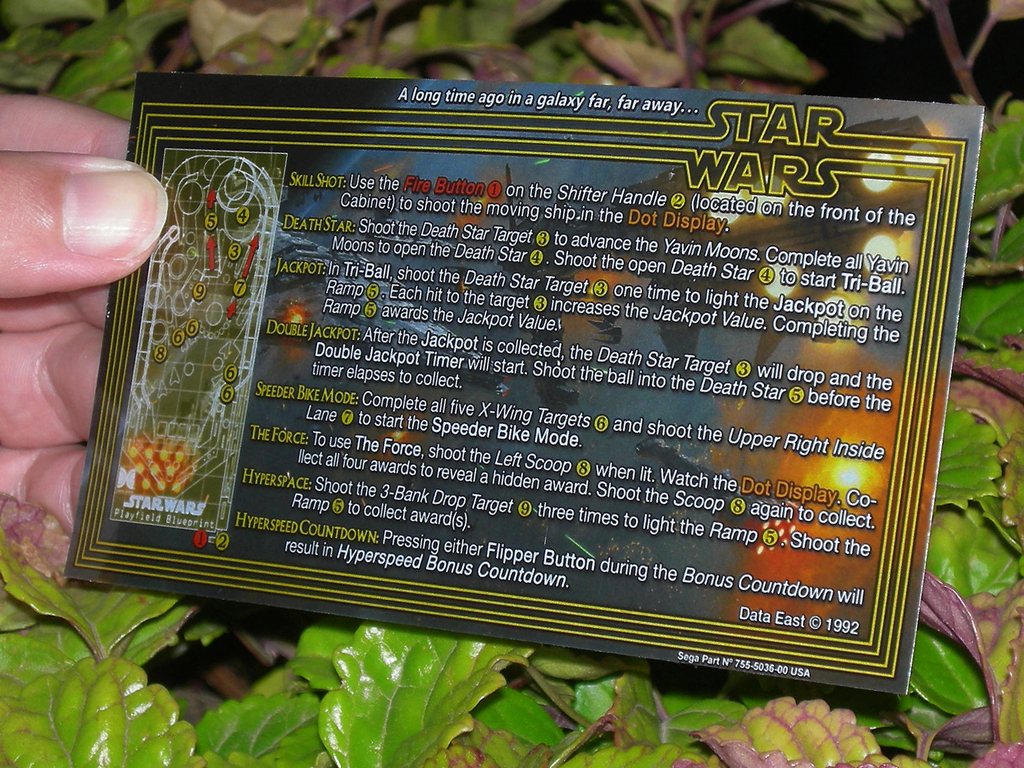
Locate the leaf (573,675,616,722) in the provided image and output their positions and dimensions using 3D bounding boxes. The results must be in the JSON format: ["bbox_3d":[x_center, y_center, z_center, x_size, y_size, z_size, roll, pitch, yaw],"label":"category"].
[{"bbox_3d":[0.014,0.053,0.478,0.009,0.004,0.011,12,67,1],"label":"leaf"}]

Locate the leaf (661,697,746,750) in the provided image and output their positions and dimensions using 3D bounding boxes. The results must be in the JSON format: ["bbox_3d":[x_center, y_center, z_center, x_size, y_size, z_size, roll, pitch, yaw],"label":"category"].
[{"bbox_3d":[0.031,0.055,0.464,0.017,0.004,0.013,-16,43,-18],"label":"leaf"}]

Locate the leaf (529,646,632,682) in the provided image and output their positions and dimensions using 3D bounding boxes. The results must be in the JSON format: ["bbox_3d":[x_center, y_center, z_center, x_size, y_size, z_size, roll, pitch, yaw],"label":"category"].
[{"bbox_3d":[0.012,0.048,0.500,0.019,0.006,0.012,-6,41,-7],"label":"leaf"}]

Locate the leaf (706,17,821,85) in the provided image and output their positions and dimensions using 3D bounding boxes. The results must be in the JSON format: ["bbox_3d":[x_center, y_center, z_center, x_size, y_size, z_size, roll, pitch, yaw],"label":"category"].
[{"bbox_3d":[0.050,-0.066,0.570,0.023,0.006,0.014,14,53,3],"label":"leaf"}]

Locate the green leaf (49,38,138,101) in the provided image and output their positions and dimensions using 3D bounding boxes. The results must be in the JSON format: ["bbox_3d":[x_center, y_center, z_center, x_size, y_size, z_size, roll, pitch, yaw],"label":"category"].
[{"bbox_3d":[-0.083,-0.062,0.570,0.021,0.005,0.012,-32,53,-19],"label":"green leaf"}]

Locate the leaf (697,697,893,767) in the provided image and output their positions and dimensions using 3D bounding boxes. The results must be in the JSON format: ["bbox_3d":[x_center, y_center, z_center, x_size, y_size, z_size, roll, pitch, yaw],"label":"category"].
[{"bbox_3d":[0.043,0.054,0.447,0.029,0.007,0.014,6,41,0],"label":"leaf"}]

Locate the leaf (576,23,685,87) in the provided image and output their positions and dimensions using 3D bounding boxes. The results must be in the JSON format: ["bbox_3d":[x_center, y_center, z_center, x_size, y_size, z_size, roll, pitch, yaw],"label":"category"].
[{"bbox_3d":[0.024,-0.065,0.570,0.024,0.006,0.011,24,60,8],"label":"leaf"}]

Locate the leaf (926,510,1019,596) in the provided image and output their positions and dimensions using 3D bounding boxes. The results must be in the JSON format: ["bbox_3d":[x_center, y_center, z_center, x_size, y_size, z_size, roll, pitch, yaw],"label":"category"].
[{"bbox_3d":[0.076,0.028,0.475,0.015,0.006,0.018,-20,62,-12],"label":"leaf"}]

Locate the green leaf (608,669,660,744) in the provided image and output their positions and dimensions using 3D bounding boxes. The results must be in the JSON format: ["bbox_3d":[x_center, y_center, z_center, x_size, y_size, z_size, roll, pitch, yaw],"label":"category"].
[{"bbox_3d":[0.020,0.052,0.458,0.010,0.014,0.005,14,-10,-25],"label":"green leaf"}]

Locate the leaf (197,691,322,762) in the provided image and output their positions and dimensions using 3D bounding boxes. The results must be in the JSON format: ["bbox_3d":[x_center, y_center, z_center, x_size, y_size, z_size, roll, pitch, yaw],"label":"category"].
[{"bbox_3d":[-0.042,0.059,0.485,0.022,0.006,0.017,-9,53,1],"label":"leaf"}]

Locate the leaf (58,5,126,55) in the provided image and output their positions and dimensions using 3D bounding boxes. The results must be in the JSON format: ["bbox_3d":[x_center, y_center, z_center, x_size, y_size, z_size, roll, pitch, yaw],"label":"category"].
[{"bbox_3d":[-0.085,-0.072,0.585,0.019,0.005,0.010,-33,47,-23],"label":"leaf"}]

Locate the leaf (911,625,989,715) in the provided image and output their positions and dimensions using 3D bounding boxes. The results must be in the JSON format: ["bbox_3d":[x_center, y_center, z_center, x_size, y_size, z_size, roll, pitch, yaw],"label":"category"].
[{"bbox_3d":[0.072,0.047,0.475,0.018,0.005,0.014,31,61,11],"label":"leaf"}]

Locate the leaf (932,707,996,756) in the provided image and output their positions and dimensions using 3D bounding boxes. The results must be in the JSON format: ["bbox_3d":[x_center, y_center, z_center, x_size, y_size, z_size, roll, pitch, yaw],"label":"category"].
[{"bbox_3d":[0.071,0.054,0.450,0.014,0.004,0.010,-28,52,-6],"label":"leaf"}]

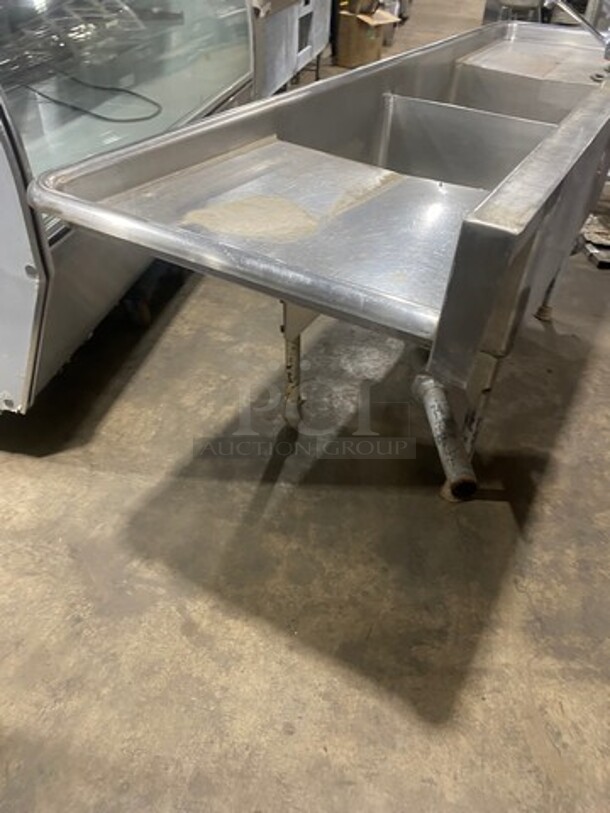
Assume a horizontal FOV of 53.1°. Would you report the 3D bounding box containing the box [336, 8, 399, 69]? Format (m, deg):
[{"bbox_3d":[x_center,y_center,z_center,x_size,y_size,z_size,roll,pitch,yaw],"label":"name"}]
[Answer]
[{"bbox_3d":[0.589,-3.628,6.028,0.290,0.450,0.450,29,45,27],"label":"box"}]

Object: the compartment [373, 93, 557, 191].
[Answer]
[{"bbox_3d":[0.324,-0.502,1.510,0.594,0.361,0.558,23,43,21],"label":"compartment"}]

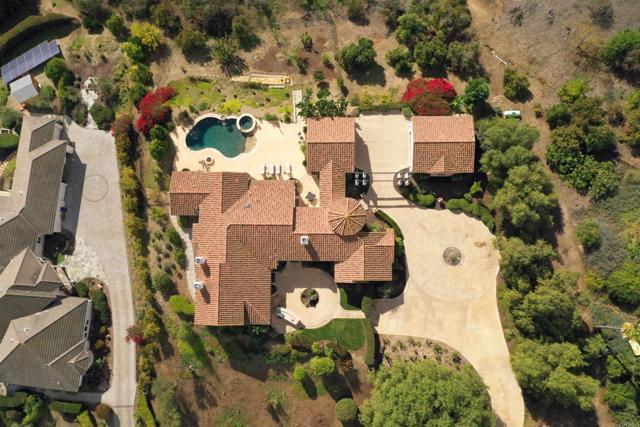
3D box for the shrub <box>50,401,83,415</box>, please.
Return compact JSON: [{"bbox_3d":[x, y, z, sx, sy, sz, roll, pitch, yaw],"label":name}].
[{"bbox_3d":[-41.001,31.410,80.531,4.850,1.600,1.860,2,86,1],"label":"shrub"}]

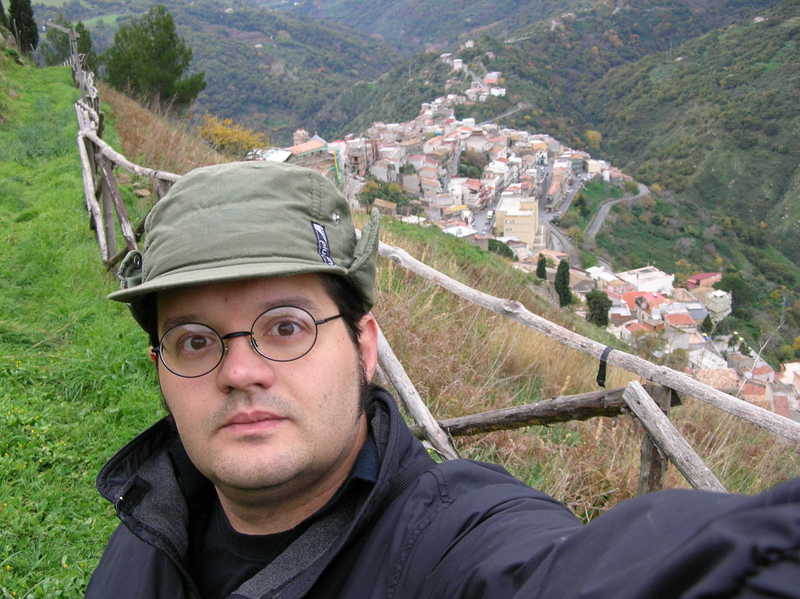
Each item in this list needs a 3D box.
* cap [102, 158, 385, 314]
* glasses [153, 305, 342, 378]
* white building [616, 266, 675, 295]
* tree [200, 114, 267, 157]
[{"bbox_3d":[-0.121,-0.046,0.648,0.200,0.135,0.270,-7,3,8],"label":"cap"},{"bbox_3d":[-0.103,0.028,0.634,0.136,0.044,0.142,-9,2,6],"label":"glasses"},{"bbox_3d":[79.588,-4.222,271.300,16.300,7.800,10.600,-10,22,-25],"label":"white building"},{"bbox_3d":[-7.209,-6.797,36.000,2.900,2.700,2.800,-4,20,-11],"label":"tree"}]

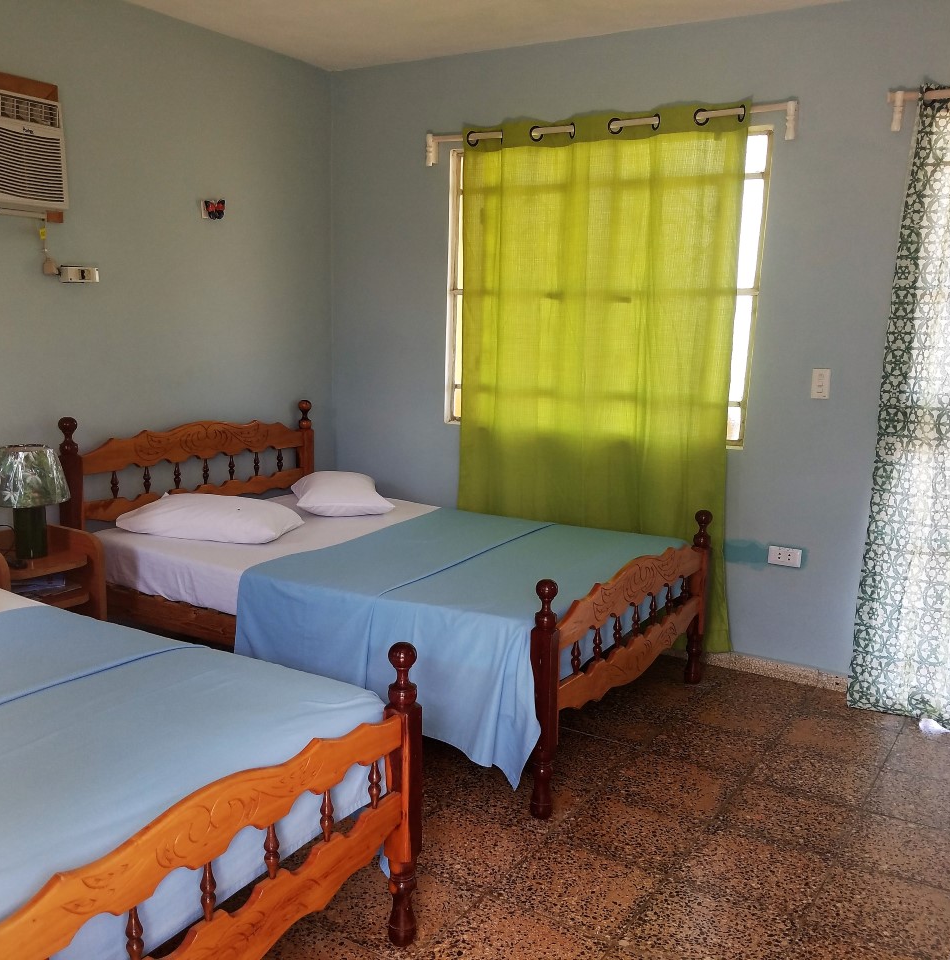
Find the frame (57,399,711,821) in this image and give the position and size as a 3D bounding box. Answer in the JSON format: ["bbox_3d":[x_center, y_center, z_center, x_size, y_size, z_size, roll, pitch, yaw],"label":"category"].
[{"bbox_3d":[-0.325,0.292,3.864,2.150,1.019,1.421,7,11,31],"label":"frame"}]

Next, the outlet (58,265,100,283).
[{"bbox_3d":[-1.537,-0.797,3.747,0.036,0.061,0.164,7,11,31],"label":"outlet"}]

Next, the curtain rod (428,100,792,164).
[{"bbox_3d":[0.504,-1.463,4.109,1.711,0.141,0.068,7,11,31],"label":"curtain rod"}]

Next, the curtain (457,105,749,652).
[{"bbox_3d":[0.507,-0.452,4.239,1.399,2.236,0.094,7,11,31],"label":"curtain"}]

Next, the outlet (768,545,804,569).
[{"bbox_3d":[1.266,0.315,3.925,0.132,0.075,0.019,7,11,31],"label":"outlet"}]

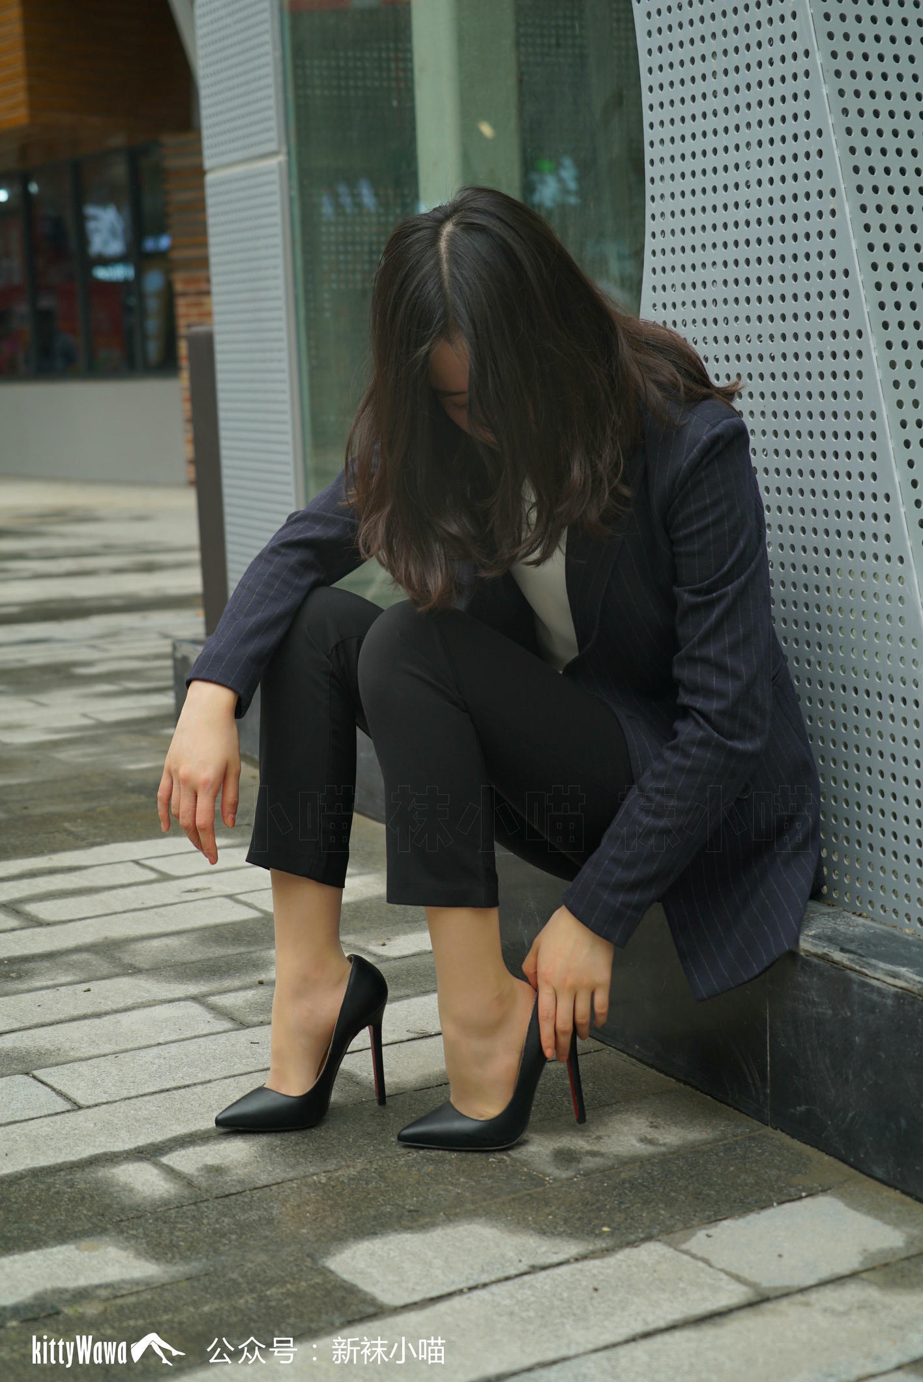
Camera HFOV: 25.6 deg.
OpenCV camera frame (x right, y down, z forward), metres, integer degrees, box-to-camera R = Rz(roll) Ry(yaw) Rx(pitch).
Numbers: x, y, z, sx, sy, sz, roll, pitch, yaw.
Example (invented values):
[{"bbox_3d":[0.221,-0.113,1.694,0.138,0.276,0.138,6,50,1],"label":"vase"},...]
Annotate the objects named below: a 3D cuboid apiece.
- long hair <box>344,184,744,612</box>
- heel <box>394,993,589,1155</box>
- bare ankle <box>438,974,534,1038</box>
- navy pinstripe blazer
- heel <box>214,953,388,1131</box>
[{"bbox_3d":[0.081,-0.300,2.070,0.300,0.420,0.310,3,10,30],"label":"long hair"},{"bbox_3d":[0.032,0.389,2.139,0.207,0.163,0.075,-4,9,-15],"label":"heel"},{"bbox_3d":[0.025,0.330,2.129,0.082,0.062,0.066,-4,9,-15],"label":"bare ankle"},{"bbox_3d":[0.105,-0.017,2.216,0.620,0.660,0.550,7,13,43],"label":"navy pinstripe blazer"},{"bbox_3d":[-0.175,0.383,2.203,0.194,0.168,0.075,-5,9,-23],"label":"heel"}]

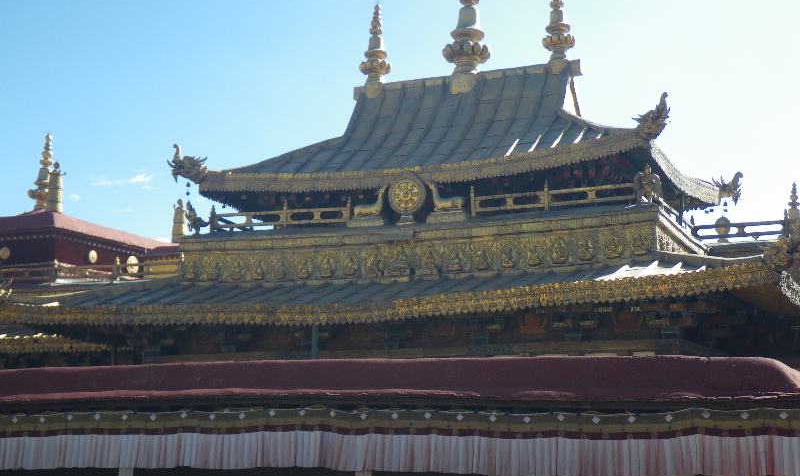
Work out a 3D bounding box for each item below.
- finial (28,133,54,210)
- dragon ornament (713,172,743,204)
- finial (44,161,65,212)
[{"bbox_3d":[-12.151,-2.217,48.500,0.880,2.650,0.880,-4,-10,21],"label":"finial"},{"bbox_3d":[8.693,-1.314,38.033,0.820,0.860,0.420,4,-11,-23],"label":"dragon ornament"},{"bbox_3d":[-11.059,-1.621,46.000,0.560,1.650,0.560,0,-10,0],"label":"finial"}]

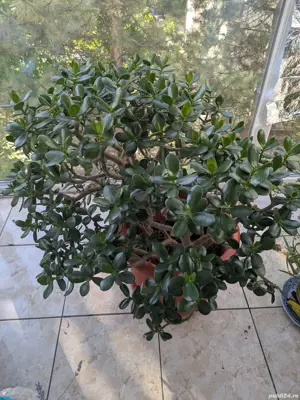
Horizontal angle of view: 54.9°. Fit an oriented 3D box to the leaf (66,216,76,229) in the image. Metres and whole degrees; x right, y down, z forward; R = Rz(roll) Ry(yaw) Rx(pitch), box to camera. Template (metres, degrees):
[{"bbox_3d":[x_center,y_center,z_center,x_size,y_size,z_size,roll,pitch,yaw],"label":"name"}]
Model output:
[{"bbox_3d":[-0.252,0.072,0.927,0.032,0.042,0.013,30,4,-3],"label":"leaf"}]

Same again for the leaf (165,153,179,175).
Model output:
[{"bbox_3d":[0.064,-0.109,0.864,0.041,0.012,0.068,-12,82,-5],"label":"leaf"}]

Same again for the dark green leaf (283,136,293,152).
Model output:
[{"bbox_3d":[0.397,-0.160,0.834,0.030,0.049,0.012,-5,-3,20],"label":"dark green leaf"}]

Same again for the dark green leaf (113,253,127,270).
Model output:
[{"bbox_3d":[-0.104,0.209,0.979,0.041,0.012,0.069,20,74,26],"label":"dark green leaf"}]

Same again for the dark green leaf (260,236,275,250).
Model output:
[{"bbox_3d":[0.344,0.127,0.845,0.013,0.044,0.039,7,49,-52],"label":"dark green leaf"}]

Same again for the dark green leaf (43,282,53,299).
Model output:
[{"bbox_3d":[-0.378,0.336,1.075,0.039,0.012,0.064,9,66,39],"label":"dark green leaf"}]

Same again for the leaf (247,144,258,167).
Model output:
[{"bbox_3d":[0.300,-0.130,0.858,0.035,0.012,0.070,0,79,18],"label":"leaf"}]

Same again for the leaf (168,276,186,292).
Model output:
[{"bbox_3d":[0.067,0.212,0.726,0.038,0.013,0.044,31,69,16],"label":"leaf"}]

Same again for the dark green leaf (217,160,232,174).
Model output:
[{"bbox_3d":[0.225,-0.097,0.883,0.067,0.012,0.040,-38,55,0],"label":"dark green leaf"}]

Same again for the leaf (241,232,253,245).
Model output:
[{"bbox_3d":[0.344,0.142,1.024,0.059,0.012,0.035,46,69,5],"label":"leaf"}]

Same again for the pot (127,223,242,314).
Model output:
[{"bbox_3d":[0.087,0.224,0.992,0.352,0.386,0.352,0,43,0],"label":"pot"}]

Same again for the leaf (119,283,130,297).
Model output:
[{"bbox_3d":[-0.092,0.321,1.024,0.061,0.012,0.037,55,37,0],"label":"leaf"}]

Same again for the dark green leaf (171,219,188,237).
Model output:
[{"bbox_3d":[0.076,0.071,0.747,0.034,0.014,0.056,32,78,12],"label":"dark green leaf"}]

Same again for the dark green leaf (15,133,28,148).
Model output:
[{"bbox_3d":[-0.376,-0.174,0.845,0.030,0.014,0.058,39,73,-13],"label":"dark green leaf"}]

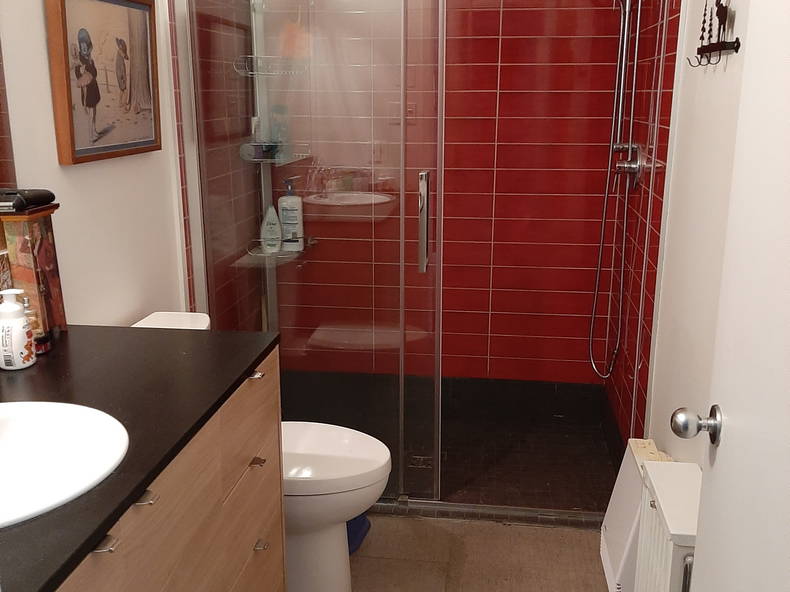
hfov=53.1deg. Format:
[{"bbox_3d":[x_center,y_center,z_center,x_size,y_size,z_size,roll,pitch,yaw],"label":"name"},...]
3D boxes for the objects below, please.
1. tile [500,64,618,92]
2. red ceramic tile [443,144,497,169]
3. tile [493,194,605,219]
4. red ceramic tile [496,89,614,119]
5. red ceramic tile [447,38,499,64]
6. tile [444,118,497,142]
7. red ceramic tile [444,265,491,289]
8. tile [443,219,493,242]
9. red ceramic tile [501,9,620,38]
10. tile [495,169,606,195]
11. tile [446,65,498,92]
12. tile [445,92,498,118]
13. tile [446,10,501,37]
[{"bbox_3d":[0.659,-0.859,3.119,0.500,0.100,0.009,2,16,6],"label":"tile"},{"bbox_3d":[0.162,-0.578,3.262,0.505,0.100,0.010,2,16,7],"label":"red ceramic tile"},{"bbox_3d":[0.661,-0.364,3.259,0.498,0.100,0.010,2,16,7],"label":"tile"},{"bbox_3d":[0.659,-0.760,3.147,0.500,0.100,0.009,2,16,6],"label":"red ceramic tile"},{"bbox_3d":[0.159,-0.972,3.141,0.500,0.100,0.009,2,16,6],"label":"red ceramic tile"},{"bbox_3d":[0.162,-0.677,3.234,0.505,0.100,0.010,2,16,7],"label":"tile"},{"bbox_3d":[0.162,-0.086,3.405,0.505,0.100,0.010,2,16,7],"label":"red ceramic tile"},{"bbox_3d":[0.159,-0.283,3.339,0.500,0.100,0.009,2,16,6],"label":"tile"},{"bbox_3d":[0.662,-1.053,3.059,0.498,0.100,0.010,2,16,7],"label":"red ceramic tile"},{"bbox_3d":[0.659,-0.465,3.232,0.500,0.100,0.009,2,16,6],"label":"tile"},{"bbox_3d":[0.162,-0.874,3.176,0.505,0.100,0.010,2,16,7],"label":"tile"},{"bbox_3d":[0.162,-0.775,3.205,0.505,0.100,0.010,2,16,7],"label":"tile"},{"bbox_3d":[0.159,-1.071,3.113,0.500,0.100,0.009,2,16,6],"label":"tile"}]

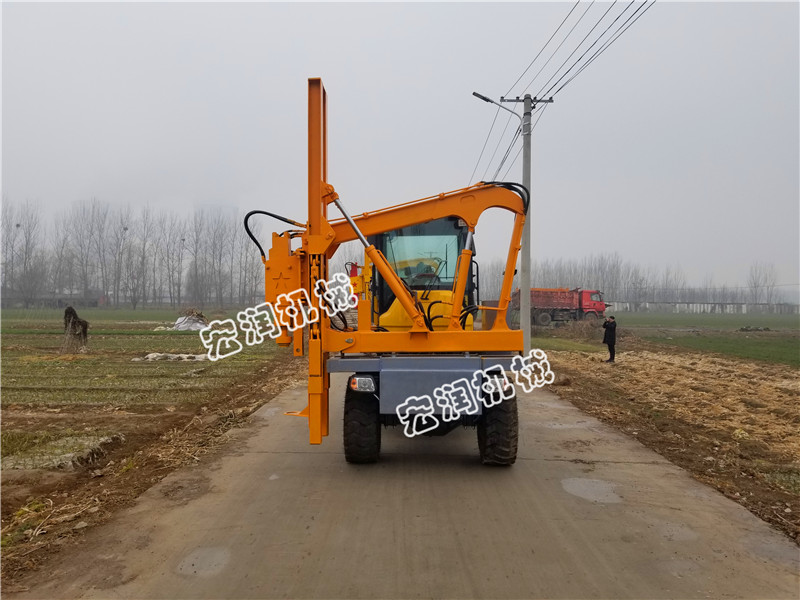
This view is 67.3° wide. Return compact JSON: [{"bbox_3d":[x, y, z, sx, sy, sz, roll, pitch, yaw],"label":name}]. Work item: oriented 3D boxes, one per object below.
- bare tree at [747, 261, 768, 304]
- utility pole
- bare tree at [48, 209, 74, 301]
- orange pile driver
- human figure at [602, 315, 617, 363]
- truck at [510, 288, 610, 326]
[{"bbox_3d":[83.300,-3.000,140.000,5.100,12.300,5.100,0,0,0],"label":"bare tree"},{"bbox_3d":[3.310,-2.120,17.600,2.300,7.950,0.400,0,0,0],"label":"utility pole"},{"bbox_3d":[-67.600,-8.300,120.000,5.200,19.600,5.200,0,0,0],"label":"bare tree"},{"bbox_3d":[-0.130,-0.200,9.000,3.250,4.500,4.900,0,0,1],"label":"orange pile driver"},{"bbox_3d":[7.750,1.470,22.200,0.500,1.720,0.500,0,0,0],"label":"human figure"},{"bbox_3d":[14.350,0.630,54.300,8.000,3.280,2.500,0,0,-8],"label":"truck"}]

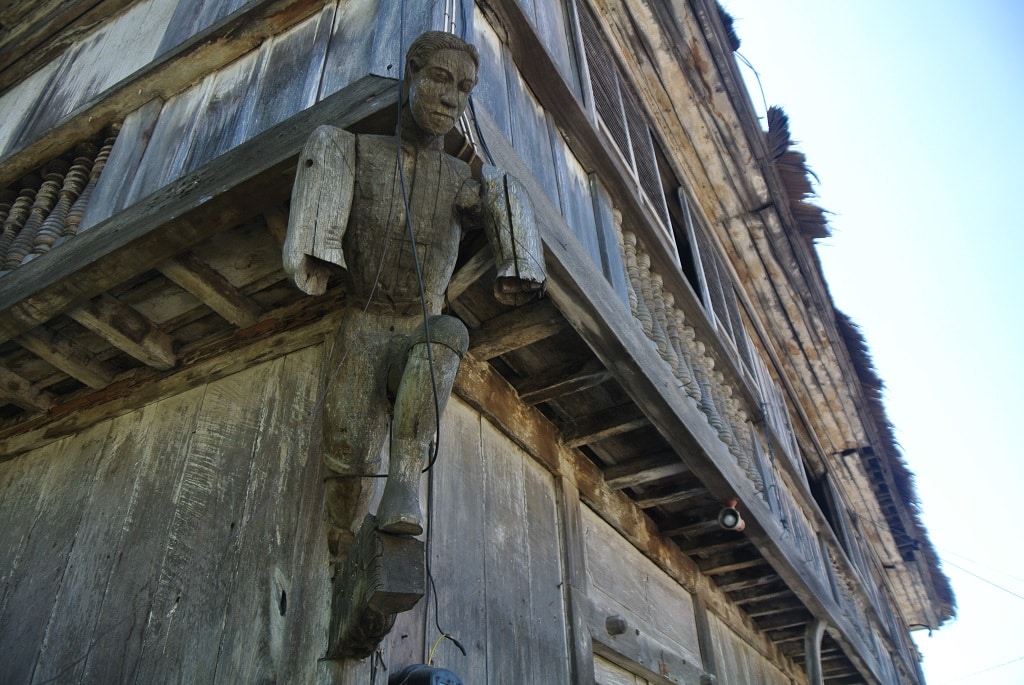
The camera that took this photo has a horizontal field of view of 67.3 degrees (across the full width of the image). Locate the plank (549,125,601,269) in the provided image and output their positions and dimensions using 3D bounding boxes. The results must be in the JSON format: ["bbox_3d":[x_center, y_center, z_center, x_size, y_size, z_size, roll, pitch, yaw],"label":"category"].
[{"bbox_3d":[0.255,-0.568,3.087,0.035,0.560,0.404,-20,-41,22],"label":"plank"}]

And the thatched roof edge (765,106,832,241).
[{"bbox_3d":[2.098,-1.227,5.702,0.249,0.216,1.295,-20,-41,22],"label":"thatched roof edge"}]

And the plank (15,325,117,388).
[{"bbox_3d":[-1.589,0.019,2.779,0.086,0.124,0.373,-20,-41,22],"label":"plank"}]

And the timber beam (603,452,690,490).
[{"bbox_3d":[0.666,0.624,3.802,0.408,0.087,0.108,-20,-41,22],"label":"timber beam"}]

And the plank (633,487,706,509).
[{"bbox_3d":[0.822,0.787,4.011,0.399,0.073,0.082,-20,-41,22],"label":"plank"}]

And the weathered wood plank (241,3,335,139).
[{"bbox_3d":[-0.658,-0.837,2.364,0.285,0.573,0.042,-20,-41,22],"label":"weathered wood plank"}]

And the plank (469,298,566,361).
[{"bbox_3d":[0.026,-0.059,2.788,0.373,0.141,0.075,-20,-41,22],"label":"plank"}]

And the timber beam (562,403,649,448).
[{"bbox_3d":[0.428,0.369,3.470,0.408,0.105,0.070,-20,-41,22],"label":"timber beam"}]

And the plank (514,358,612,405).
[{"bbox_3d":[0.218,0.131,3.029,0.373,0.124,0.075,-20,-41,22],"label":"plank"}]

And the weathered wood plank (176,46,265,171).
[{"bbox_3d":[-0.988,-0.817,2.653,0.268,0.578,0.035,-20,-41,22],"label":"weathered wood plank"}]

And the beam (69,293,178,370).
[{"bbox_3d":[-1.427,-0.057,2.829,0.072,0.121,0.429,-20,-41,22],"label":"beam"}]

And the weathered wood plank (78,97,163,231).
[{"bbox_3d":[-1.327,-0.618,2.683,0.207,0.639,0.042,-20,-41,22],"label":"weathered wood plank"}]

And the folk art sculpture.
[{"bbox_3d":[-0.236,-0.066,1.730,0.556,1.411,0.531,8,-24,-14],"label":"folk art sculpture"}]

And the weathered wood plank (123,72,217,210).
[{"bbox_3d":[-1.232,-0.734,2.764,0.275,0.595,0.035,-20,-41,22],"label":"weathered wood plank"}]

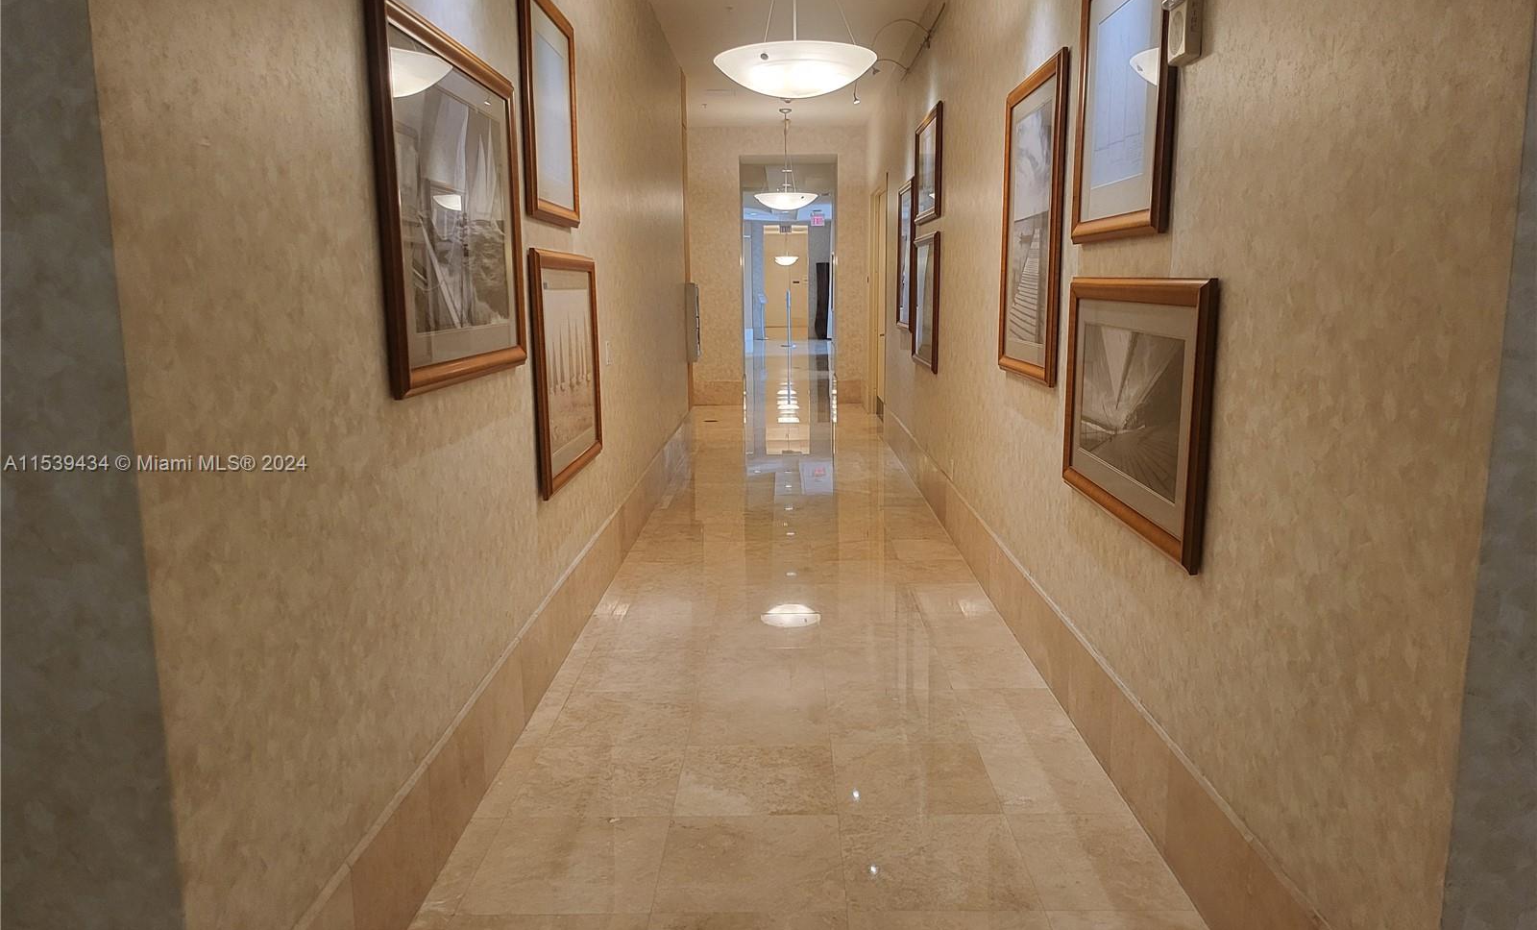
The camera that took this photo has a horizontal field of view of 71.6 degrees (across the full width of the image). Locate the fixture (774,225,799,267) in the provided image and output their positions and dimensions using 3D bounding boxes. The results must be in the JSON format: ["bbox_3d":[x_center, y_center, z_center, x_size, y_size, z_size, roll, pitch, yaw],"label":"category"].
[{"bbox_3d":[0.474,-5.650,27.519,0.630,1.050,0.630,0,10,1],"label":"fixture"}]

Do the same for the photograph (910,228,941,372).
[{"bbox_3d":[1.070,-1.116,7.305,0.042,0.887,1.103,0,10,1],"label":"photograph"}]

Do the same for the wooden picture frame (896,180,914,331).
[{"bbox_3d":[1.090,-1.647,8.478,0.042,1.133,0.880,0,10,1],"label":"wooden picture frame"}]

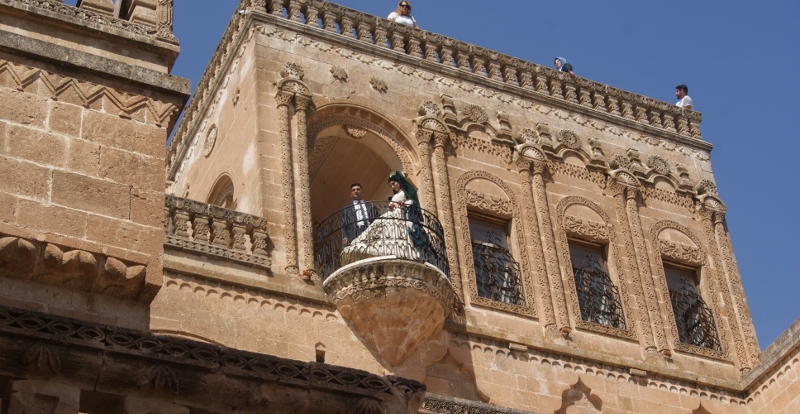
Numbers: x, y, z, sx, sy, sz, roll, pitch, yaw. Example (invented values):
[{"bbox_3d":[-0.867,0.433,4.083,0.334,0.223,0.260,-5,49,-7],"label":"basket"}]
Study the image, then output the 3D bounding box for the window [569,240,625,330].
[{"bbox_3d":[2.839,1.161,21.893,0.765,1.516,0.200,14,-42,-23],"label":"window"}]

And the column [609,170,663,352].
[{"bbox_3d":[3.956,0.932,24.531,0.500,3.480,0.280,14,-44,-22],"label":"column"}]

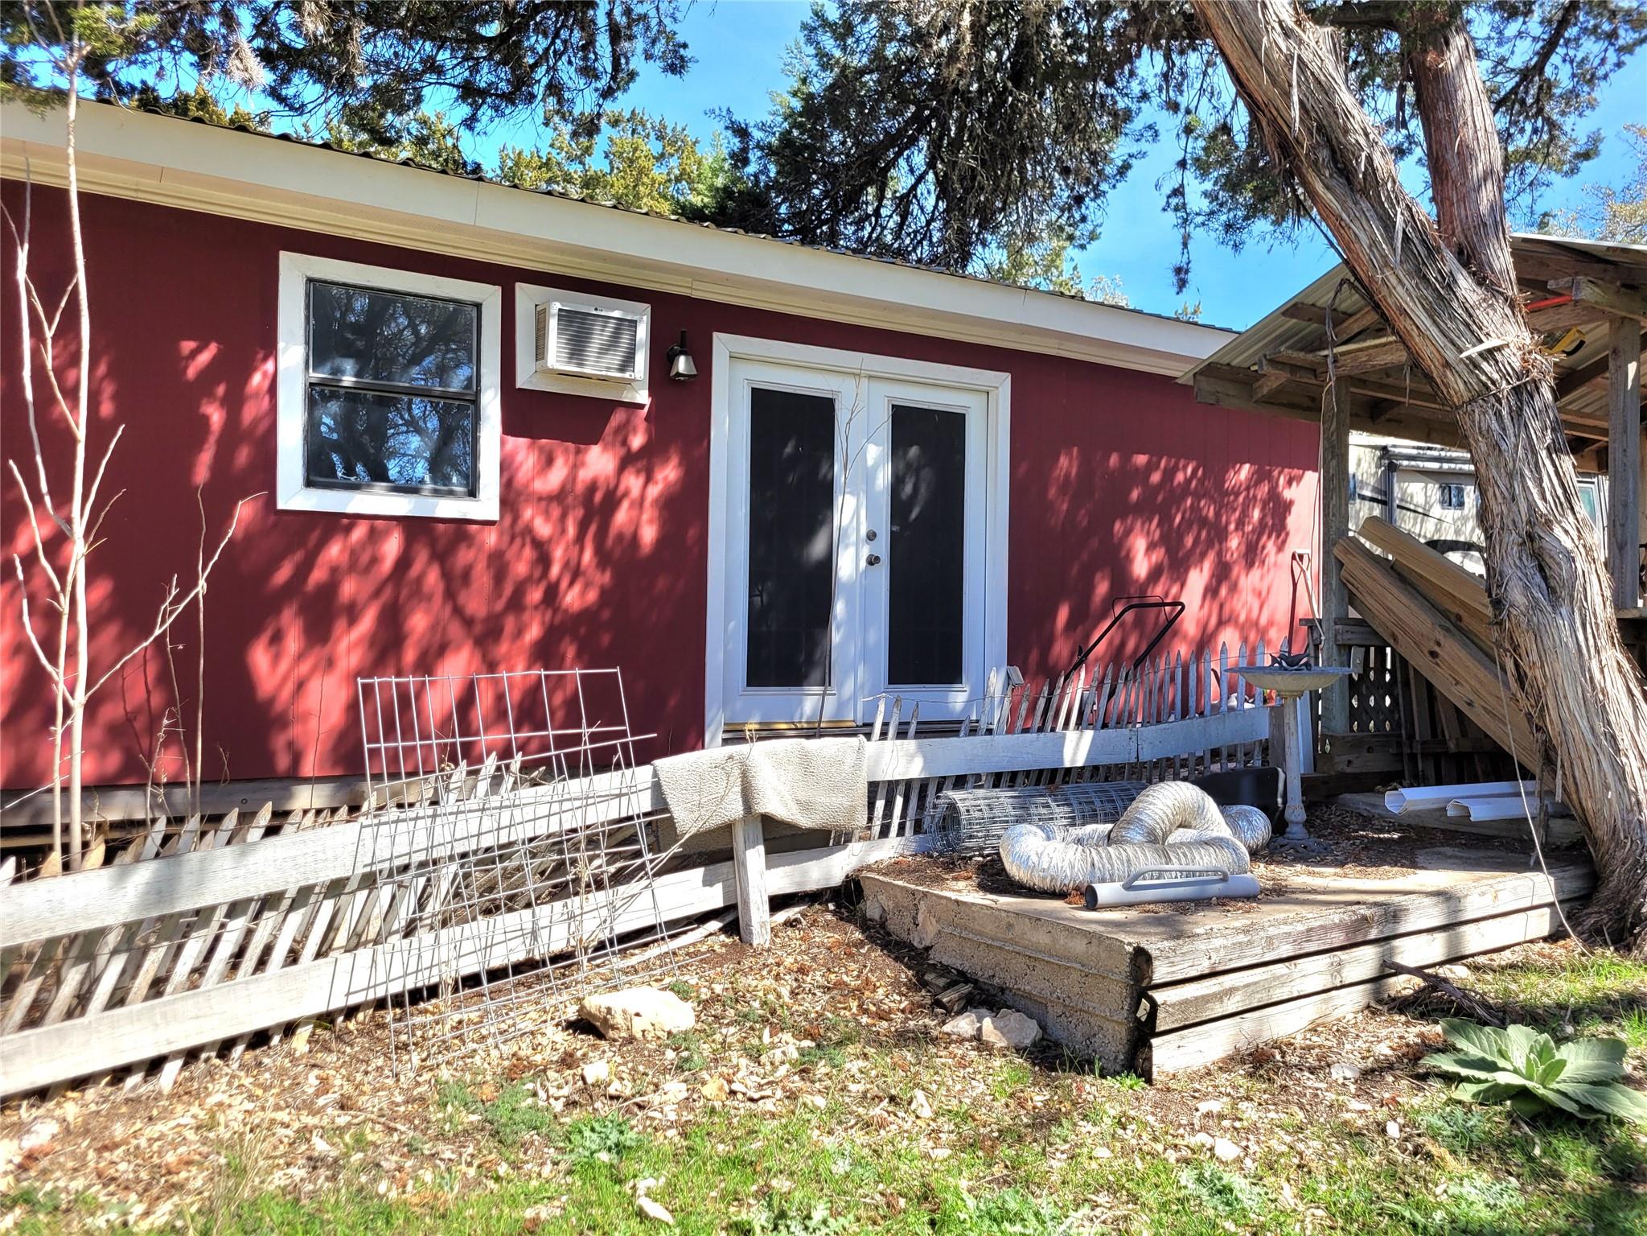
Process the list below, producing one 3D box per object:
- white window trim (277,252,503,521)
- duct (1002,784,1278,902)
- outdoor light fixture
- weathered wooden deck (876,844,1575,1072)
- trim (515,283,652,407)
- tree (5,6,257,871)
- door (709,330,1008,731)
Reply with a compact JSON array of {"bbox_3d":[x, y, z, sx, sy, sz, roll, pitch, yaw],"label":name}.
[{"bbox_3d":[-1.994,-1.047,5.752,0.992,1.147,0.060,1,-1,-31],"label":"white window trim"},{"bbox_3d":[1.330,0.894,5.300,1.180,0.370,0.850,1,-1,-31],"label":"duct"},{"bbox_3d":[-0.736,-1.356,6.406,0.120,0.250,0.180,1,-1,-31],"label":"outdoor light fixture"},{"bbox_3d":[1.835,1.307,5.332,2.750,0.430,1.500,1,-1,-31],"label":"weathered wooden deck"},{"bbox_3d":[-1.202,-1.371,6.231,0.697,0.518,0.060,1,-1,-31],"label":"trim"},{"bbox_3d":[-2.460,-0.463,4.400,0.900,3.650,0.700,1,-1,-31],"label":"tree"},{"bbox_3d":[0.251,-0.414,7.144,2.042,2.186,0.140,1,-1,-31],"label":"door"}]

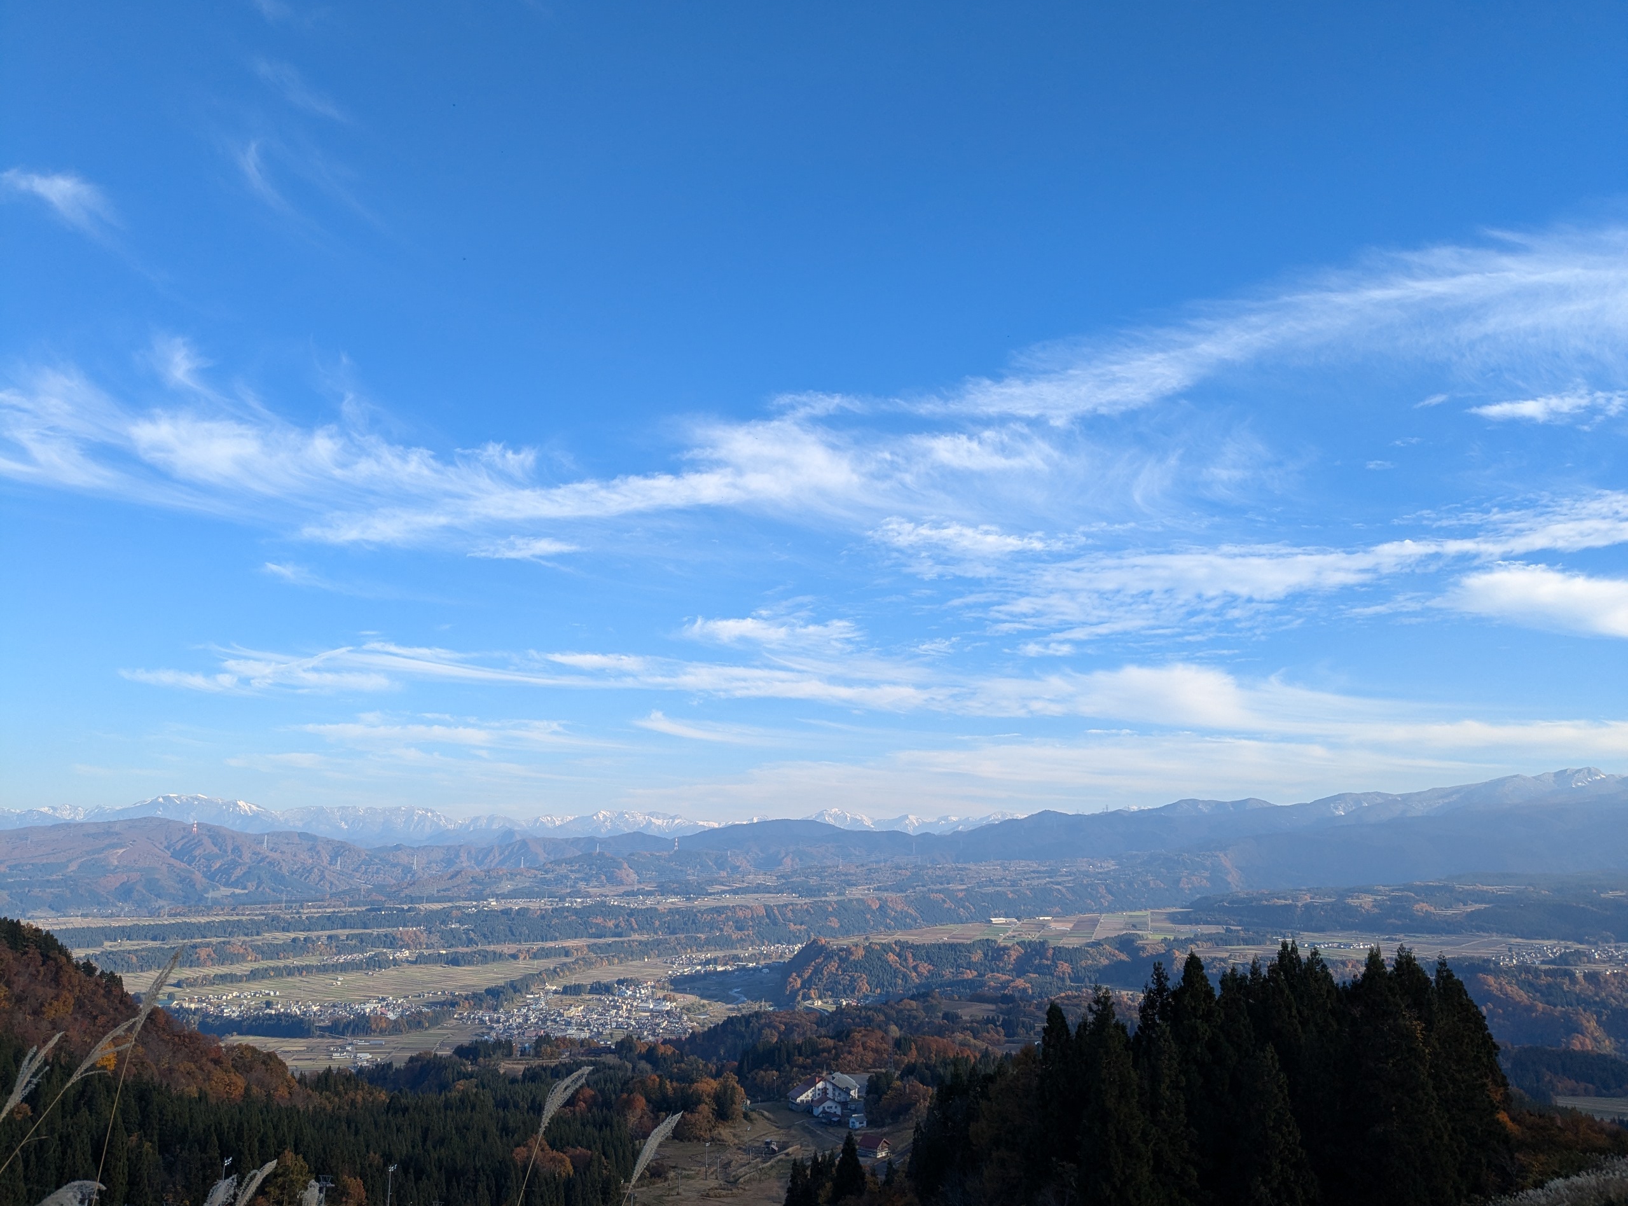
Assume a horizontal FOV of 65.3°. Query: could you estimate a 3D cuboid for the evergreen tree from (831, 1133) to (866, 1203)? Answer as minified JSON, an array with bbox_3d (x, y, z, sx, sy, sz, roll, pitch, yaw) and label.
[{"bbox_3d":[9.410,155.810,348.000,9.000,19.500,9.000,0,-10,0],"label":"evergreen tree"}]

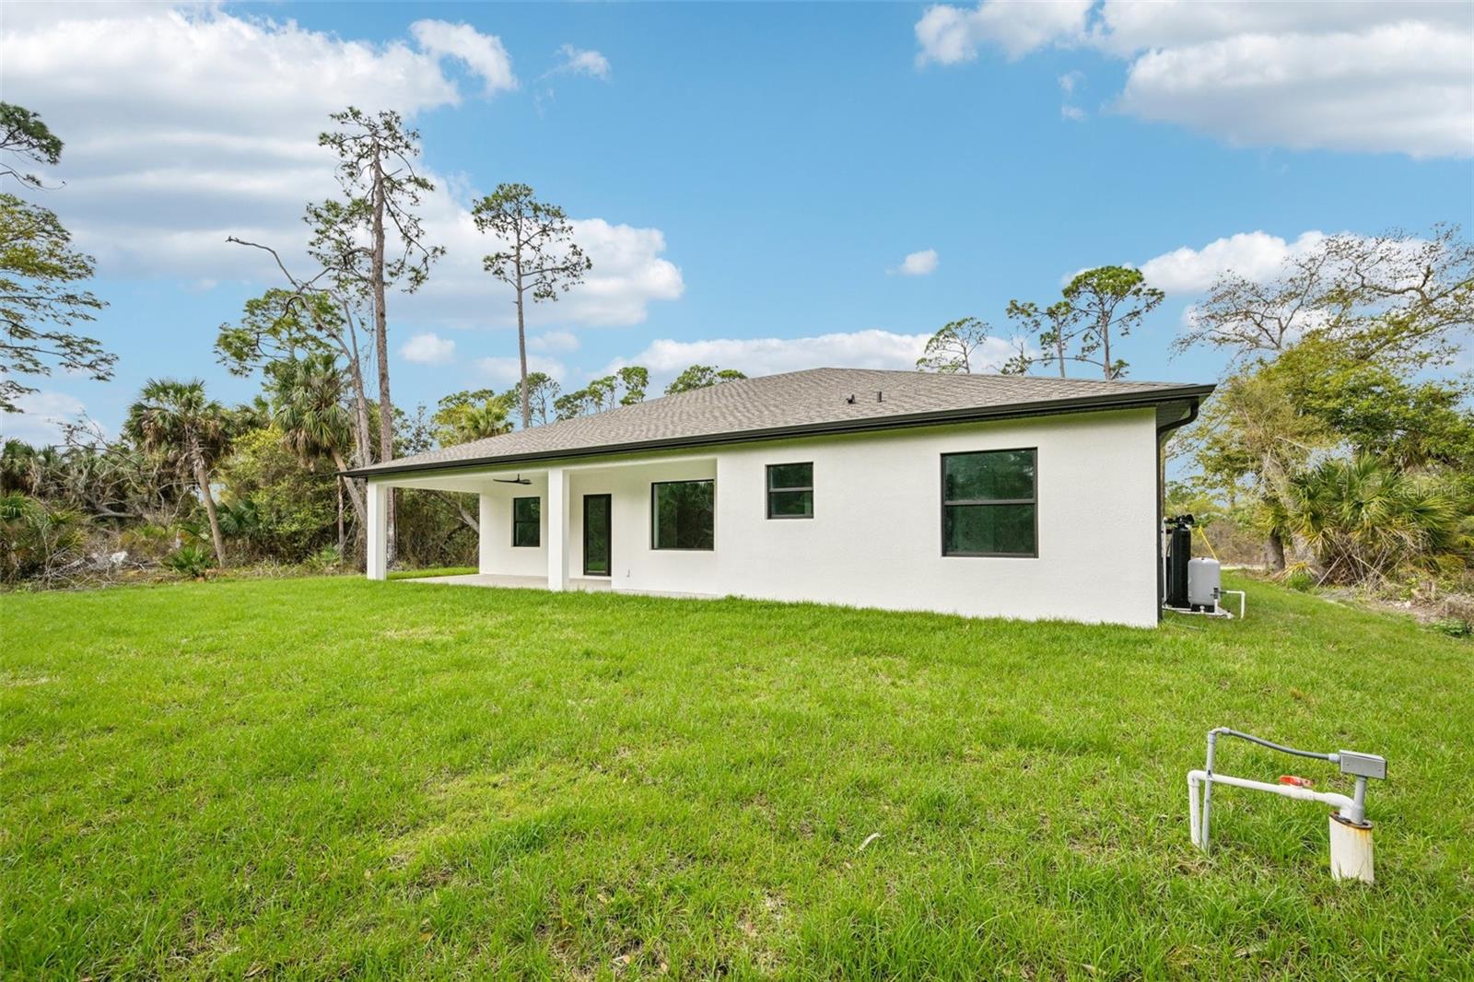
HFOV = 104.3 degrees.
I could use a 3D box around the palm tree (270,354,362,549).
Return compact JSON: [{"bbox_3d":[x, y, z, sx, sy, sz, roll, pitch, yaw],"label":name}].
[{"bbox_3d":[-16.027,-1.237,22.000,3.500,8.100,3.500,3,-5,-35],"label":"palm tree"}]

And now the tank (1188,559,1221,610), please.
[{"bbox_3d":[7.384,1.472,9.050,0.400,0.830,0.400,-3,-5,39],"label":"tank"}]

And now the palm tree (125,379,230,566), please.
[{"bbox_3d":[-23.416,-0.771,24.000,3.600,7.900,3.600,-4,-5,45],"label":"palm tree"}]

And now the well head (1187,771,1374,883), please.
[{"bbox_3d":[2.245,1.390,2.390,0.540,0.345,0.130,-2,-4,32],"label":"well head"}]

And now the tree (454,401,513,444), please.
[{"bbox_3d":[-12.822,-0.408,29.000,3.500,8.300,3.500,2,-4,-26],"label":"tree"}]

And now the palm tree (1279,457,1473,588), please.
[{"bbox_3d":[17.862,0.819,16.000,3.700,3.650,3.900,3,-5,-42],"label":"palm tree"}]

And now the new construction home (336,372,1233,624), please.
[{"bbox_3d":[1.020,-0.470,18.640,19.500,6.500,16.000,-2,-4,28],"label":"new construction home"}]

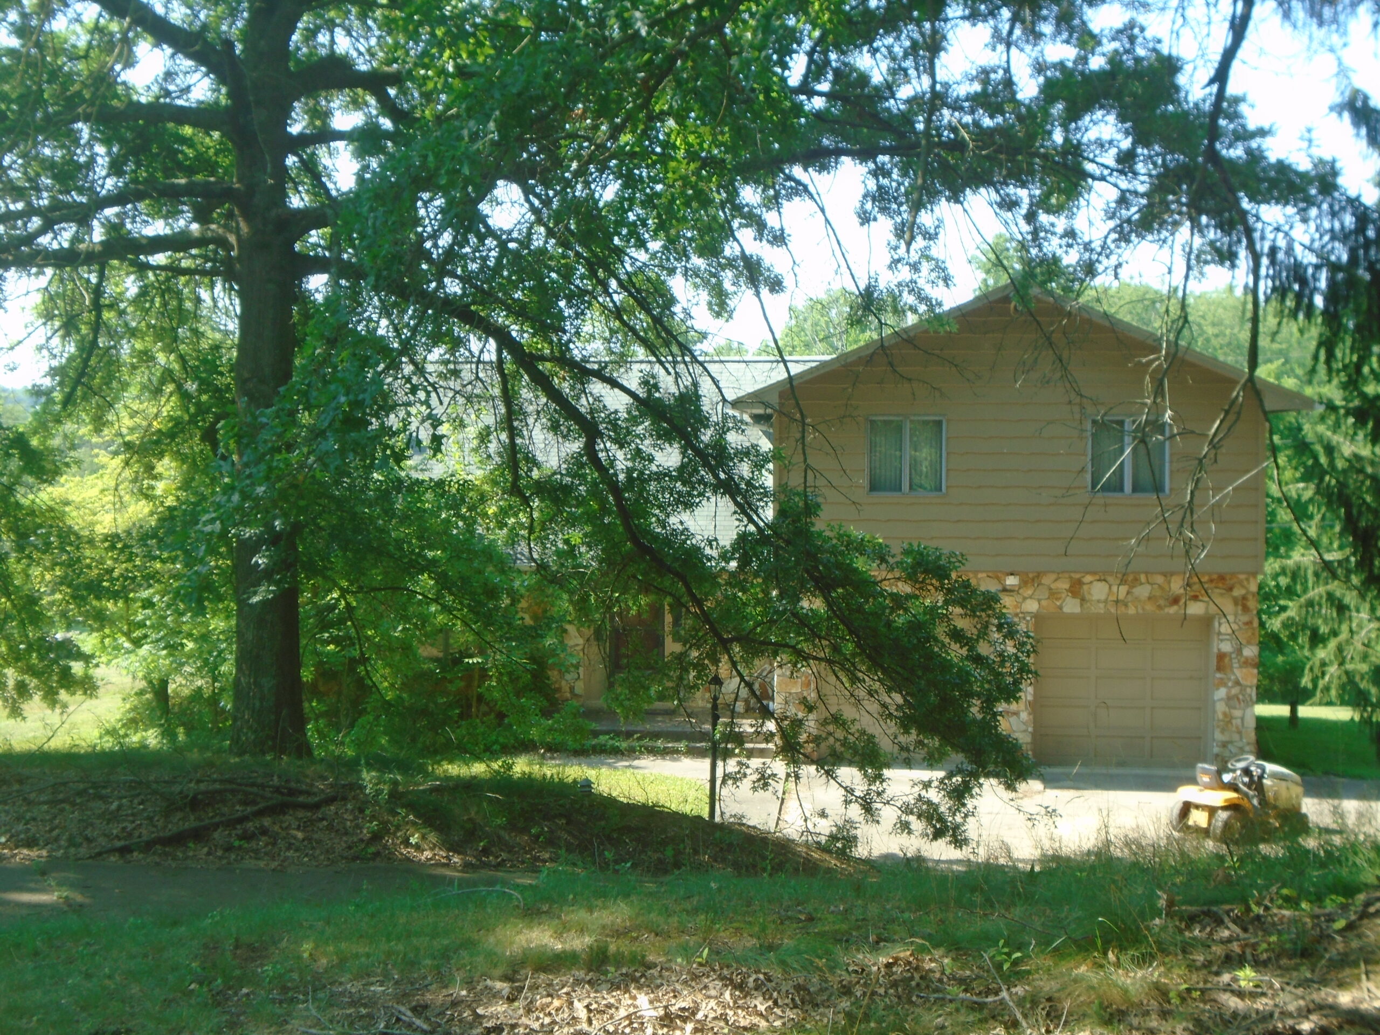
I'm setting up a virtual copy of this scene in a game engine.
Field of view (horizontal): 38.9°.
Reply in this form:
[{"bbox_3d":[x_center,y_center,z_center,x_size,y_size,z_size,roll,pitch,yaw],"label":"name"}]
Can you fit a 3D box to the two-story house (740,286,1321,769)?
[{"bbox_3d":[5.030,0.030,33.500,8.600,7.200,9.400,0,1,2],"label":"two-story house"}]

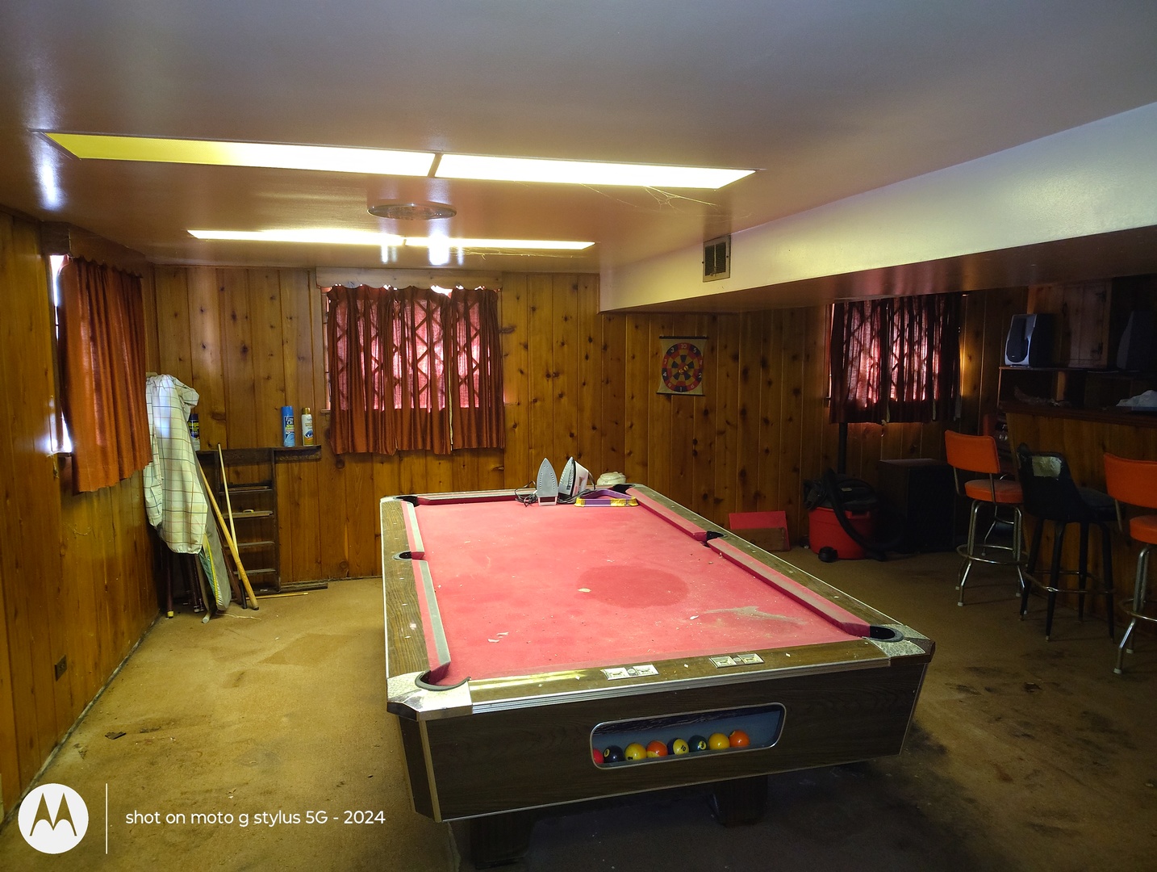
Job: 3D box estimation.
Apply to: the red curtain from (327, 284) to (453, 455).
[{"bbox_3d":[-1.237,-0.420,5.346,0.773,1.124,0.100,-2,7,-14],"label":"red curtain"}]

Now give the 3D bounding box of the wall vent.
[{"bbox_3d":[0.626,-0.810,3.692,0.025,0.188,0.302,-2,7,-14],"label":"wall vent"}]

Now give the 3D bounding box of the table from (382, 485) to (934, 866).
[{"bbox_3d":[-0.031,0.842,3.268,1.474,0.795,2.628,-2,7,-14],"label":"table"}]

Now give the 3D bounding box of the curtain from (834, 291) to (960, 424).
[{"bbox_3d":[2.478,-0.620,6.231,1.155,1.057,0.100,-2,7,-14],"label":"curtain"}]

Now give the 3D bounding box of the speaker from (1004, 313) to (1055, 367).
[{"bbox_3d":[3.547,-0.748,6.302,0.270,0.415,0.240,-3,7,-22],"label":"speaker"}]

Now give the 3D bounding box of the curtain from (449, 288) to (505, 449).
[{"bbox_3d":[-0.689,-0.449,5.476,0.370,1.087,0.100,-2,7,-14],"label":"curtain"}]

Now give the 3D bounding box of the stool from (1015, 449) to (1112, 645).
[{"bbox_3d":[2.719,0.581,4.463,0.420,1.020,0.410,-1,7,-4],"label":"stool"}]

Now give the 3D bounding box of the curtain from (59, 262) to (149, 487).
[{"bbox_3d":[-2.232,-0.297,3.844,0.110,1.020,1.090,-2,7,-14],"label":"curtain"}]

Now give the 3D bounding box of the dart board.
[{"bbox_3d":[0.762,-0.507,5.881,0.370,0.425,0.025,-2,7,-14],"label":"dart board"}]

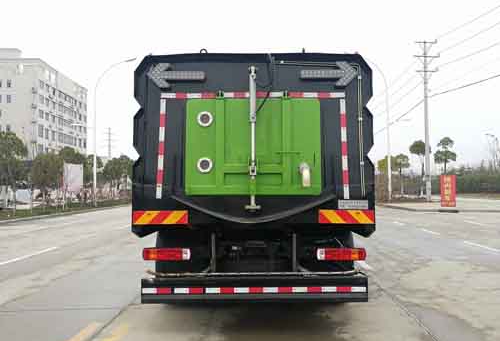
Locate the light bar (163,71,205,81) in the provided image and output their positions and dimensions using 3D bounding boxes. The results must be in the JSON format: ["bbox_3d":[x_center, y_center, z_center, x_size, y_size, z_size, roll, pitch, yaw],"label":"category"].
[{"bbox_3d":[-0.697,-0.986,4.090,0.430,0.095,0.060,0,-2,1],"label":"light bar"}]

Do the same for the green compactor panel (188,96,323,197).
[{"bbox_3d":[0.037,-0.251,4.080,1.420,1.030,0.120,0,-2,1],"label":"green compactor panel"}]

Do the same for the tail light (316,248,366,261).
[{"bbox_3d":[0.963,0.881,4.090,0.510,0.130,0.090,0,-2,1],"label":"tail light"}]

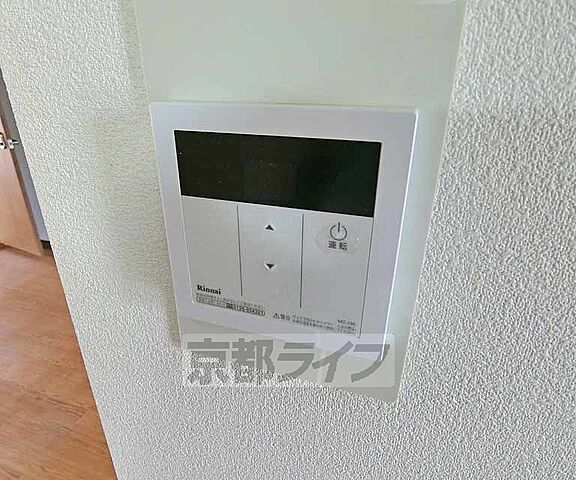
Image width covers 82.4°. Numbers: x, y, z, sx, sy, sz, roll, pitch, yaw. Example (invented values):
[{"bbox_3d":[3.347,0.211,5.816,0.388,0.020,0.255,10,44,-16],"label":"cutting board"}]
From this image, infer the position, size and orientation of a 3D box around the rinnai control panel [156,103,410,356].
[{"bbox_3d":[-0.006,-0.005,0.174,0.122,0.122,0.020,8,24,16],"label":"rinnai control panel"}]

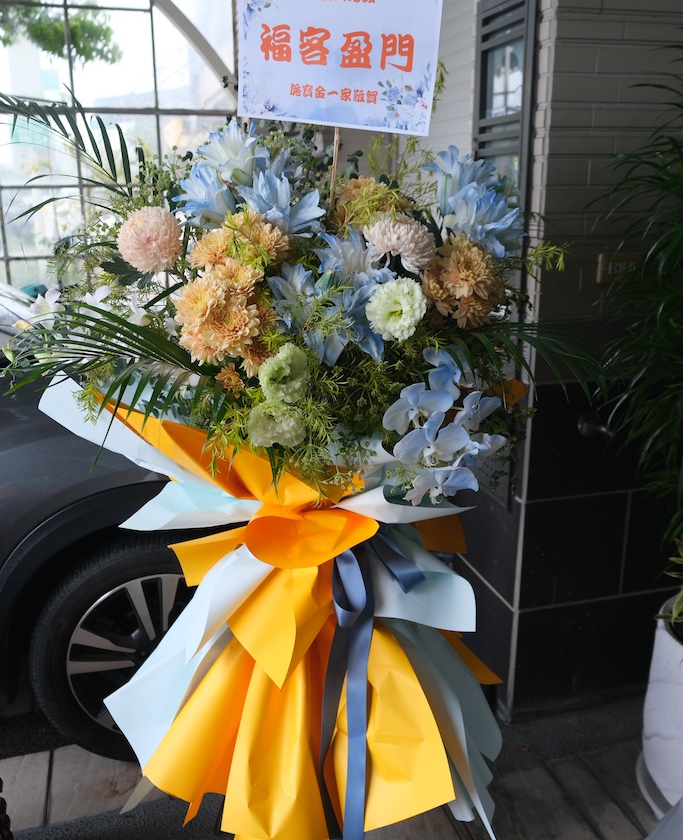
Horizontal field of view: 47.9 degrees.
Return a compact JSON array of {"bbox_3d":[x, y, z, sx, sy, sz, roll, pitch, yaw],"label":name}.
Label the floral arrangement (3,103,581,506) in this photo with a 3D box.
[{"bbox_3d":[-0.070,-0.186,1.128,0.820,0.550,0.480,3,17,11],"label":"floral arrangement"}]

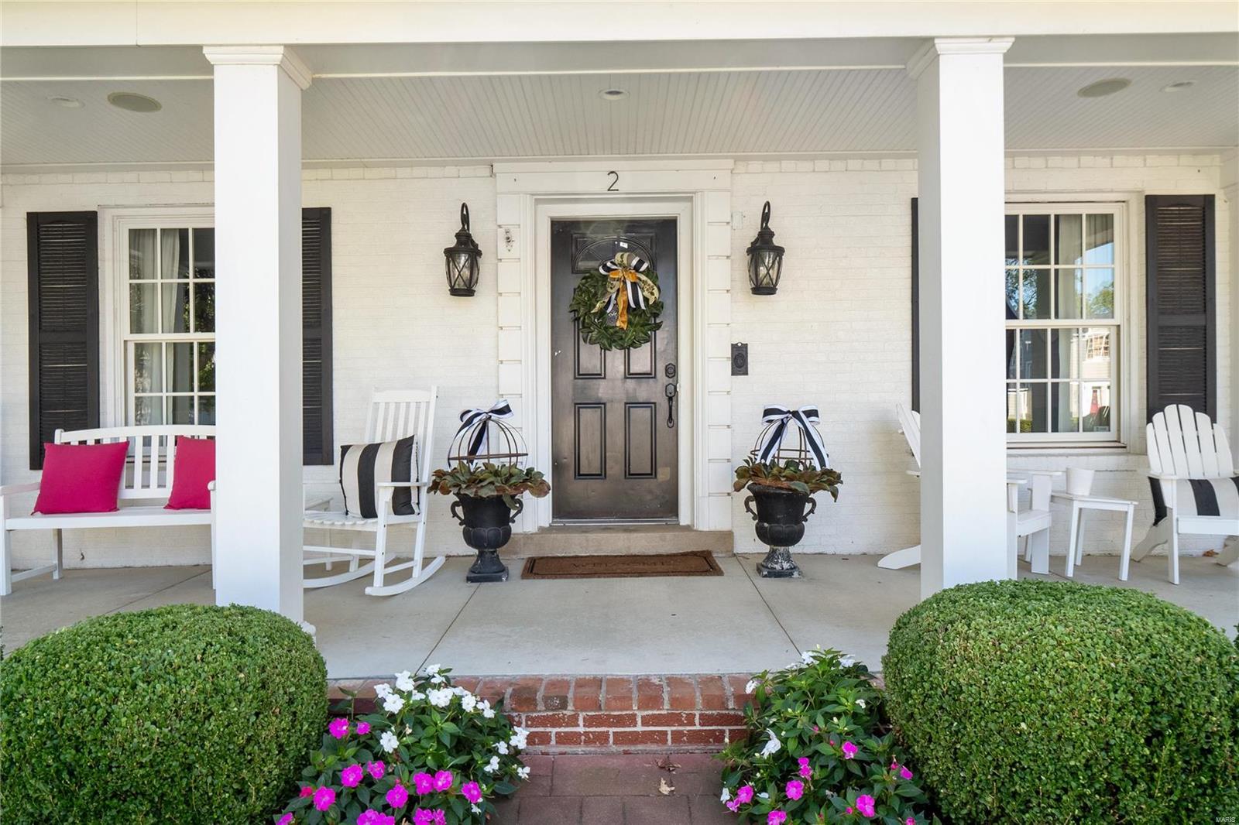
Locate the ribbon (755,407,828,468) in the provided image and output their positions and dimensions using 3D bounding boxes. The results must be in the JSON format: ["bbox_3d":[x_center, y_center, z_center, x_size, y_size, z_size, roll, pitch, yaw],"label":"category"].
[{"bbox_3d":[1.035,0.147,4.920,0.430,0.375,0.250,0,0,0],"label":"ribbon"}]

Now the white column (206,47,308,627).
[{"bbox_3d":[-1.452,-0.190,3.345,0.310,2.450,0.310,0,0,0],"label":"white column"}]

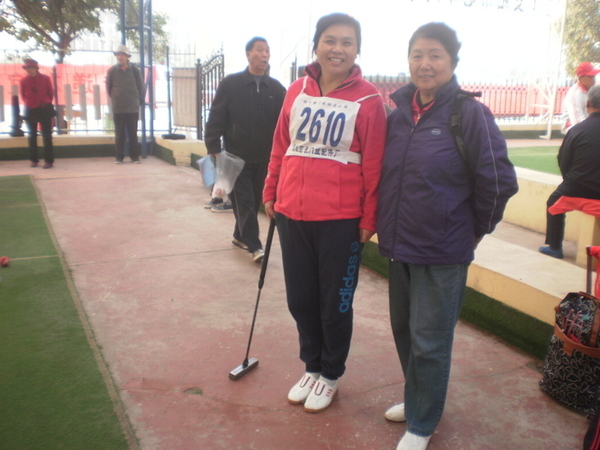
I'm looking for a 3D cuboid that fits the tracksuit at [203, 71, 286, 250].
[{"bbox_3d":[-0.390,-0.516,4.864,0.610,1.360,0.460,-4,14,-22],"label":"tracksuit"}]

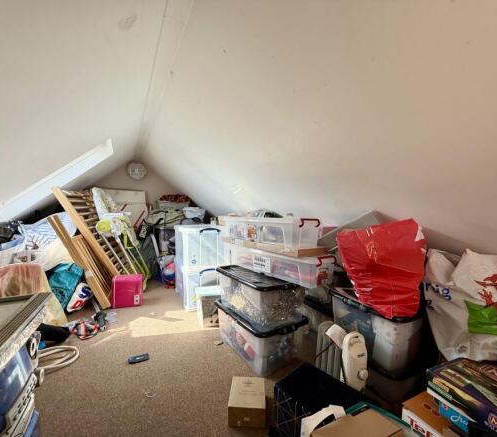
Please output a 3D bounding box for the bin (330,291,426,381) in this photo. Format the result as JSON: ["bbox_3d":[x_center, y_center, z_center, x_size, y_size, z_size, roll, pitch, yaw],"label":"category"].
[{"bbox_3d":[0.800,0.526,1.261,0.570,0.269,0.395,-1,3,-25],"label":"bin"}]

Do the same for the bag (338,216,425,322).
[{"bbox_3d":[0.634,0.195,1.162,0.360,0.410,0.230,1,3,20],"label":"bag"}]

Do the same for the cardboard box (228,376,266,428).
[{"bbox_3d":[-0.001,0.916,1.181,0.169,0.102,0.191,0,3,2],"label":"cardboard box"}]

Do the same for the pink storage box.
[{"bbox_3d":[-1.244,0.751,2.468,0.270,0.285,0.190,-1,3,-19],"label":"pink storage box"}]

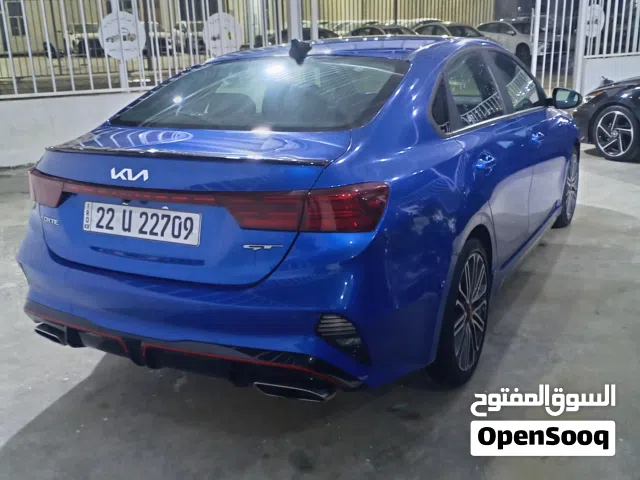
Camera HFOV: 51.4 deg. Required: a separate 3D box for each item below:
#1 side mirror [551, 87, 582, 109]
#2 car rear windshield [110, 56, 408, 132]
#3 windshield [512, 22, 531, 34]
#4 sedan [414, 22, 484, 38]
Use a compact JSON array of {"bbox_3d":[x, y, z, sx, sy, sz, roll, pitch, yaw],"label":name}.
[{"bbox_3d":[1.489,-0.858,4.013,0.180,0.130,0.120,7,18,28],"label":"side mirror"},{"bbox_3d":[-0.229,-0.645,2.841,1.200,0.320,0.740,7,18,28],"label":"car rear windshield"},{"bbox_3d":[7.830,-8.028,25.300,1.400,0.500,0.650,-9,18,-24],"label":"windshield"},{"bbox_3d":[4.886,-7.163,24.292,1.840,1.450,4.750,-9,18,-24],"label":"sedan"}]

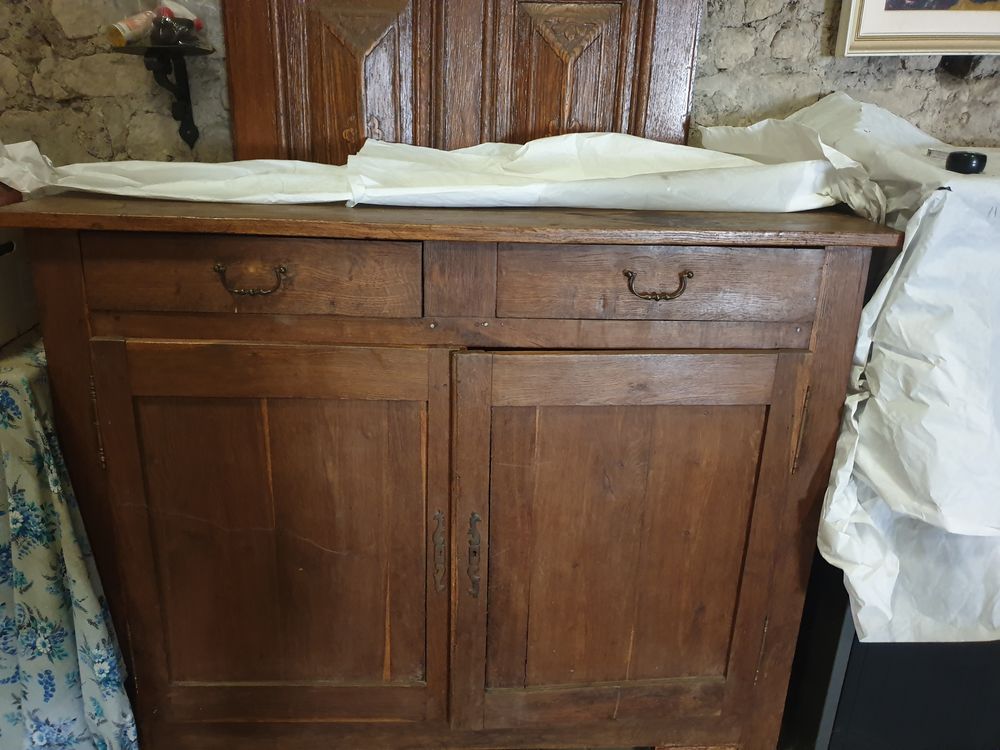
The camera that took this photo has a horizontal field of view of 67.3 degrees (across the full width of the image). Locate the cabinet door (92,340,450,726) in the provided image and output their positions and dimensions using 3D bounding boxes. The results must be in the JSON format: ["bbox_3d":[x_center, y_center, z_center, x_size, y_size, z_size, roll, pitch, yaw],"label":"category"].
[{"bbox_3d":[-0.364,0.291,1.283,0.554,0.713,0.025,1,17,-2],"label":"cabinet door"}]

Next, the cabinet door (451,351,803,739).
[{"bbox_3d":[0.198,0.304,1.295,0.561,0.714,0.025,0,17,-4],"label":"cabinet door"}]

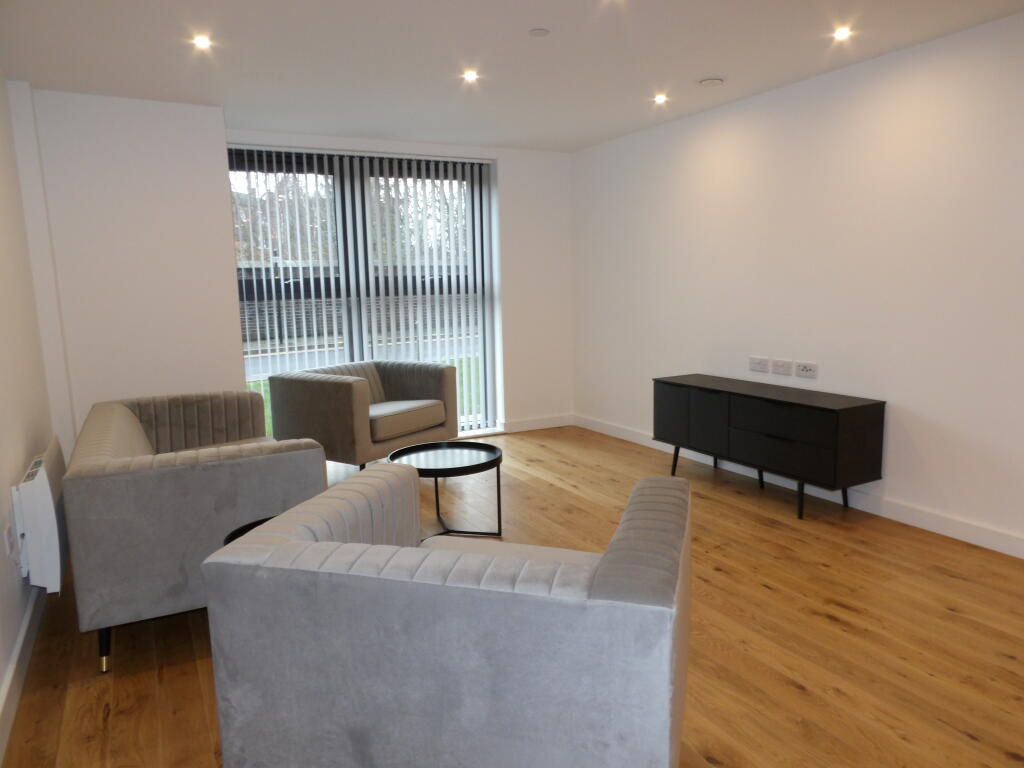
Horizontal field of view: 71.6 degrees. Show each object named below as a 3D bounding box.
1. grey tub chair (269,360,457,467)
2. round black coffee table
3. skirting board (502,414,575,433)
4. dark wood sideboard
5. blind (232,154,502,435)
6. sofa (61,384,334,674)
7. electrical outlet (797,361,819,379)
[{"bbox_3d":[-1.014,0.268,4.999,0.835,0.735,0.965,5,10,36],"label":"grey tub chair"},{"bbox_3d":[-0.342,0.584,3.753,0.590,0.434,0.590,-2,8,0],"label":"round black coffee table"},{"bbox_3d":[0.244,0.356,6.319,0.716,0.103,0.016,-6,9,-28],"label":"skirting board"},{"bbox_3d":[1.474,0.346,4.326,0.390,0.632,1.416,-6,9,-28],"label":"dark wood sideboard"},{"bbox_3d":[-1.079,-0.638,5.525,2.111,2.245,0.085,-6,9,-28],"label":"blind"},{"bbox_3d":[-1.414,0.544,3.201,0.835,0.735,1.545,-6,9,-27],"label":"sofa"},{"bbox_3d":[1.742,-0.083,4.190,0.012,0.087,0.148,-6,9,-28],"label":"electrical outlet"}]

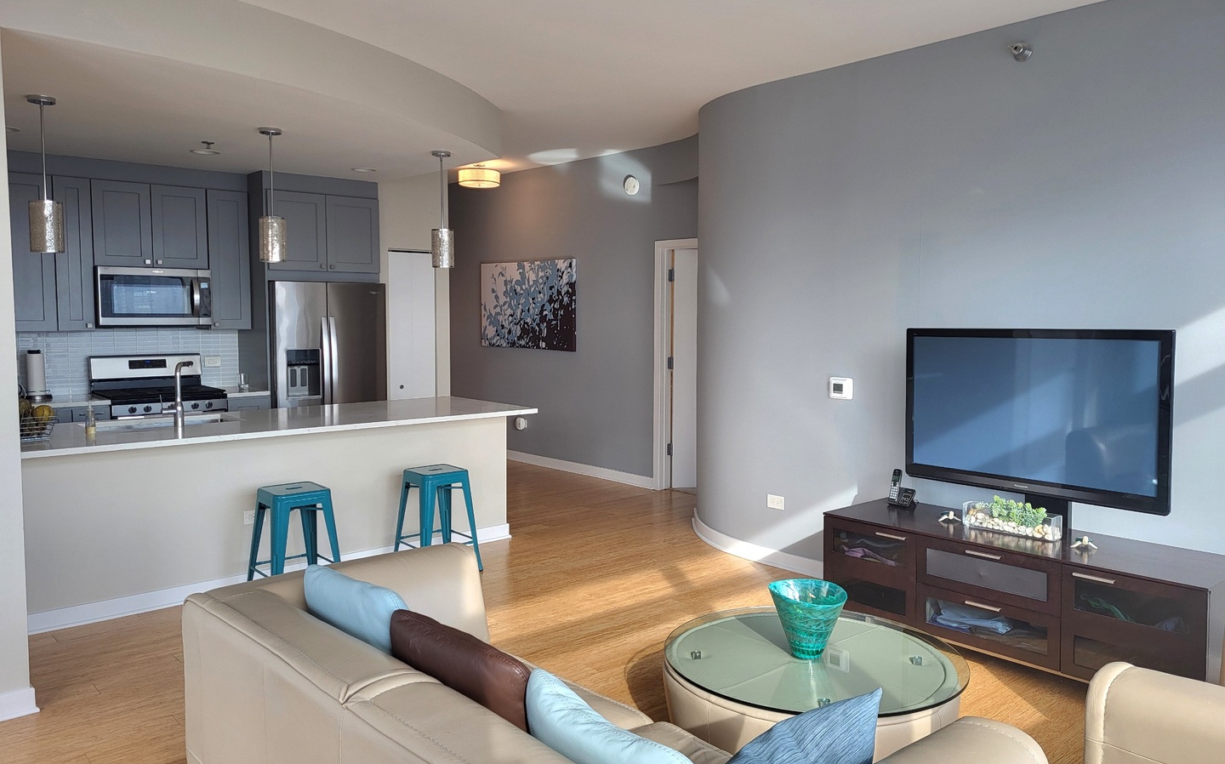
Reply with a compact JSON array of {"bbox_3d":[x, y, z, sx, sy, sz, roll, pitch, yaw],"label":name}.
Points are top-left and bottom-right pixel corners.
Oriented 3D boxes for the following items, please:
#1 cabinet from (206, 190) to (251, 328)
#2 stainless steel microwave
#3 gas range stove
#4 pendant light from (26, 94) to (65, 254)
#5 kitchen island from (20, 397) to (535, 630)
[{"bbox_3d":[-3.004,-0.927,7.087,0.308,1.038,0.333,-4,6,-42],"label":"cabinet"},{"bbox_3d":[-3.384,-0.609,6.761,0.758,0.430,0.400,-4,6,-42],"label":"stainless steel microwave"},{"bbox_3d":[-3.284,0.414,6.689,0.759,1.193,0.680,-4,6,-42],"label":"gas range stove"},{"bbox_3d":[-2.769,-1.009,4.486,0.144,0.765,0.144,-4,6,-42],"label":"pendant light"},{"bbox_3d":[-1.951,0.668,5.493,2.950,0.915,1.155,-4,6,-42],"label":"kitchen island"}]

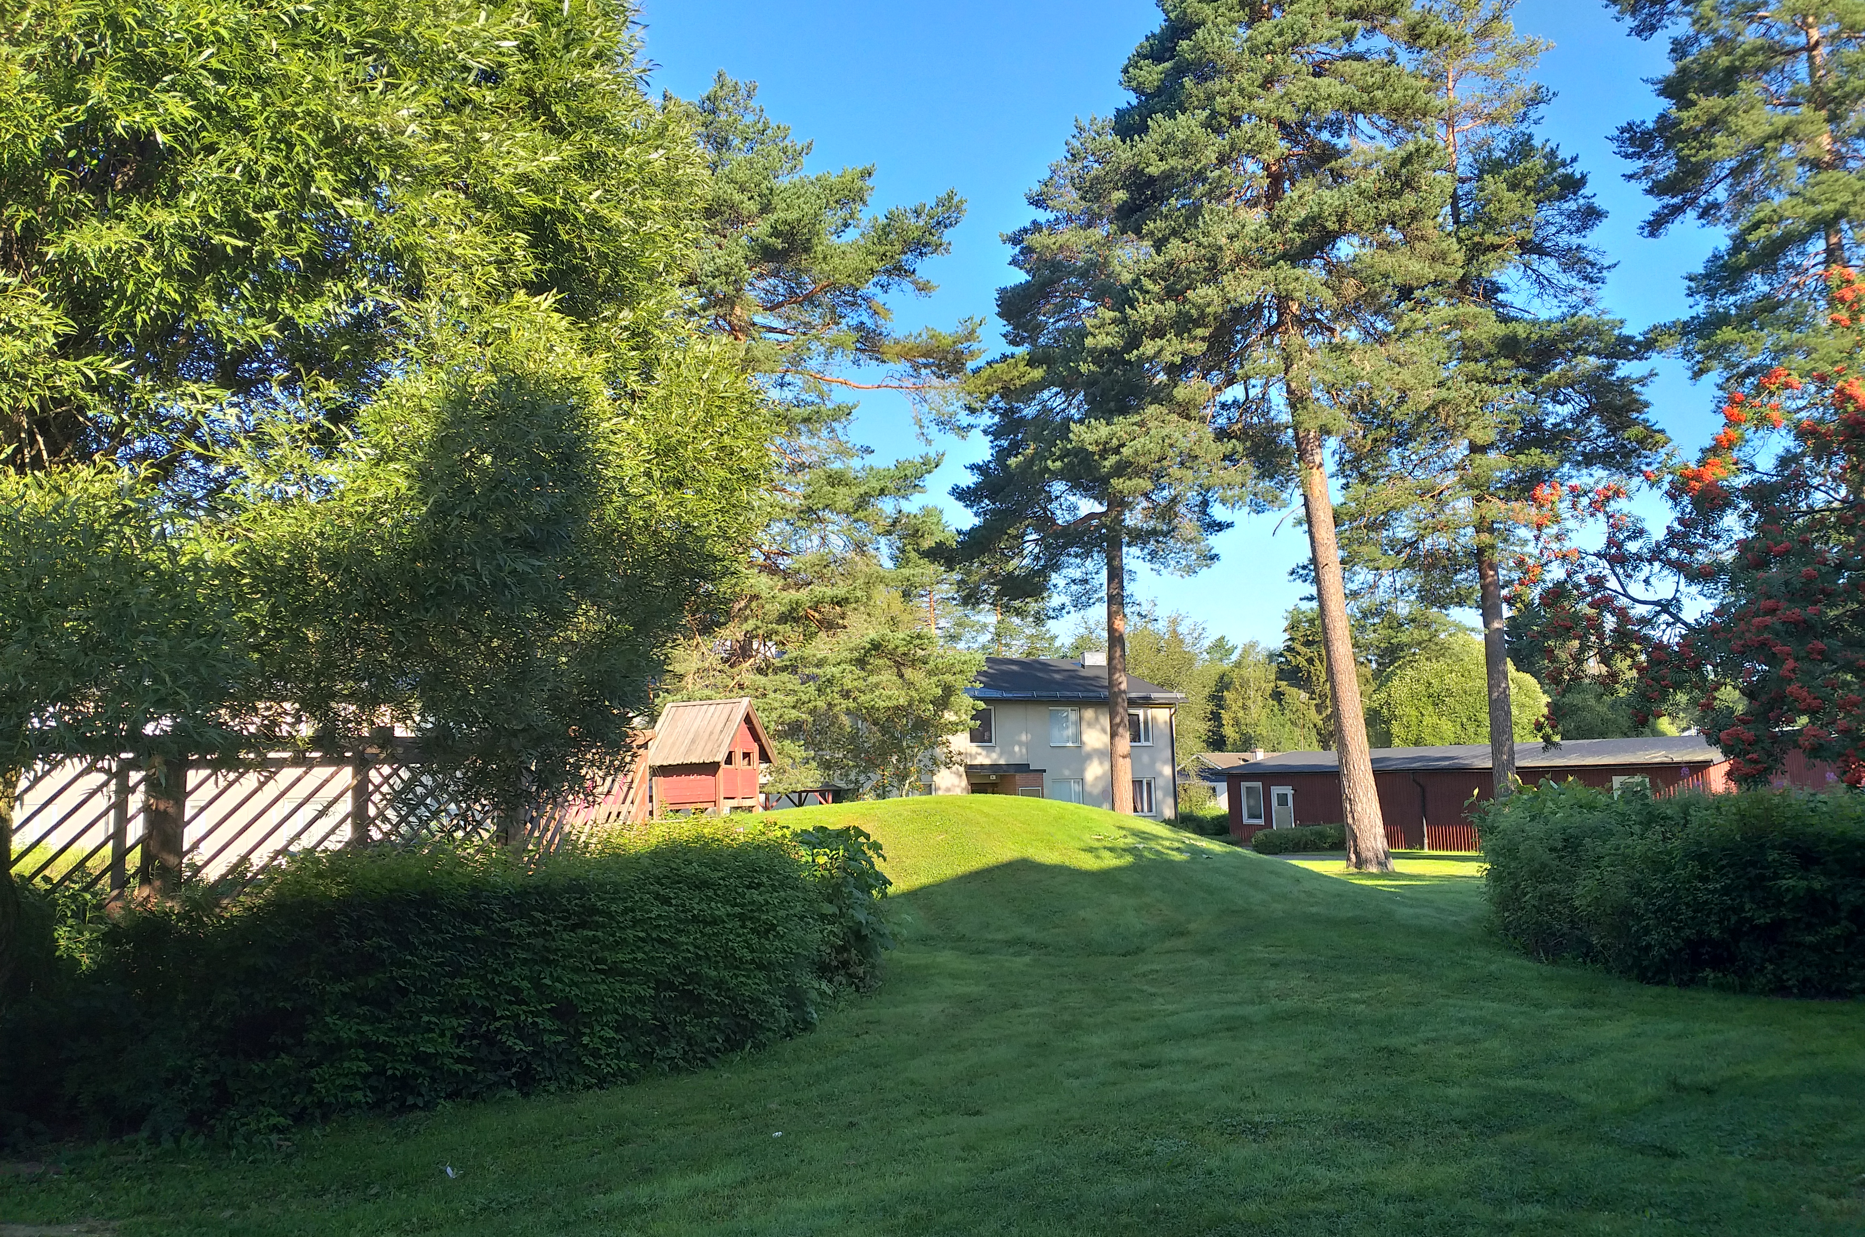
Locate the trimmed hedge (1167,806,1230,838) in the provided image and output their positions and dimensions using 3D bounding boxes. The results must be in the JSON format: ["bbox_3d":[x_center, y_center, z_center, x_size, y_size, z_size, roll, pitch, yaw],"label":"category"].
[{"bbox_3d":[9.861,7.564,51.946,2.800,1.150,1.400,2,-8,-27],"label":"trimmed hedge"}]

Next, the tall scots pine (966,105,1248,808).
[{"bbox_3d":[4.531,-3.572,36.662,7.600,19.715,7.200,-1,-7,0],"label":"tall scots pine"}]

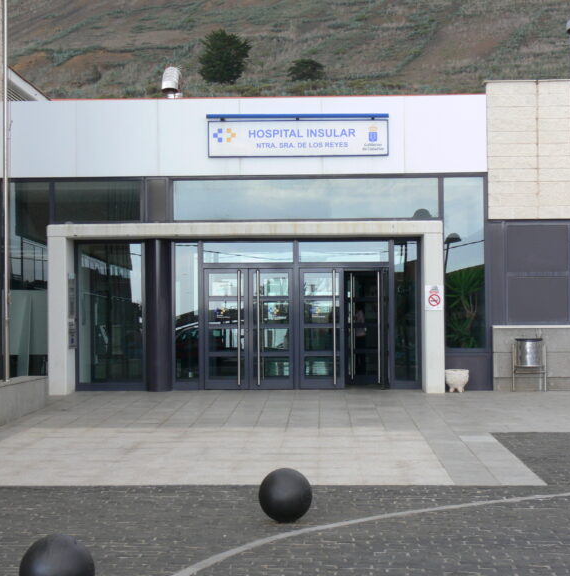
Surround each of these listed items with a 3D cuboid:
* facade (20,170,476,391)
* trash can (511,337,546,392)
[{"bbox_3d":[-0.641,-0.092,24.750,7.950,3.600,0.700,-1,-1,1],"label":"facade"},{"bbox_3d":[4.010,1.266,24.350,0.560,0.870,0.440,-1,-1,1],"label":"trash can"}]

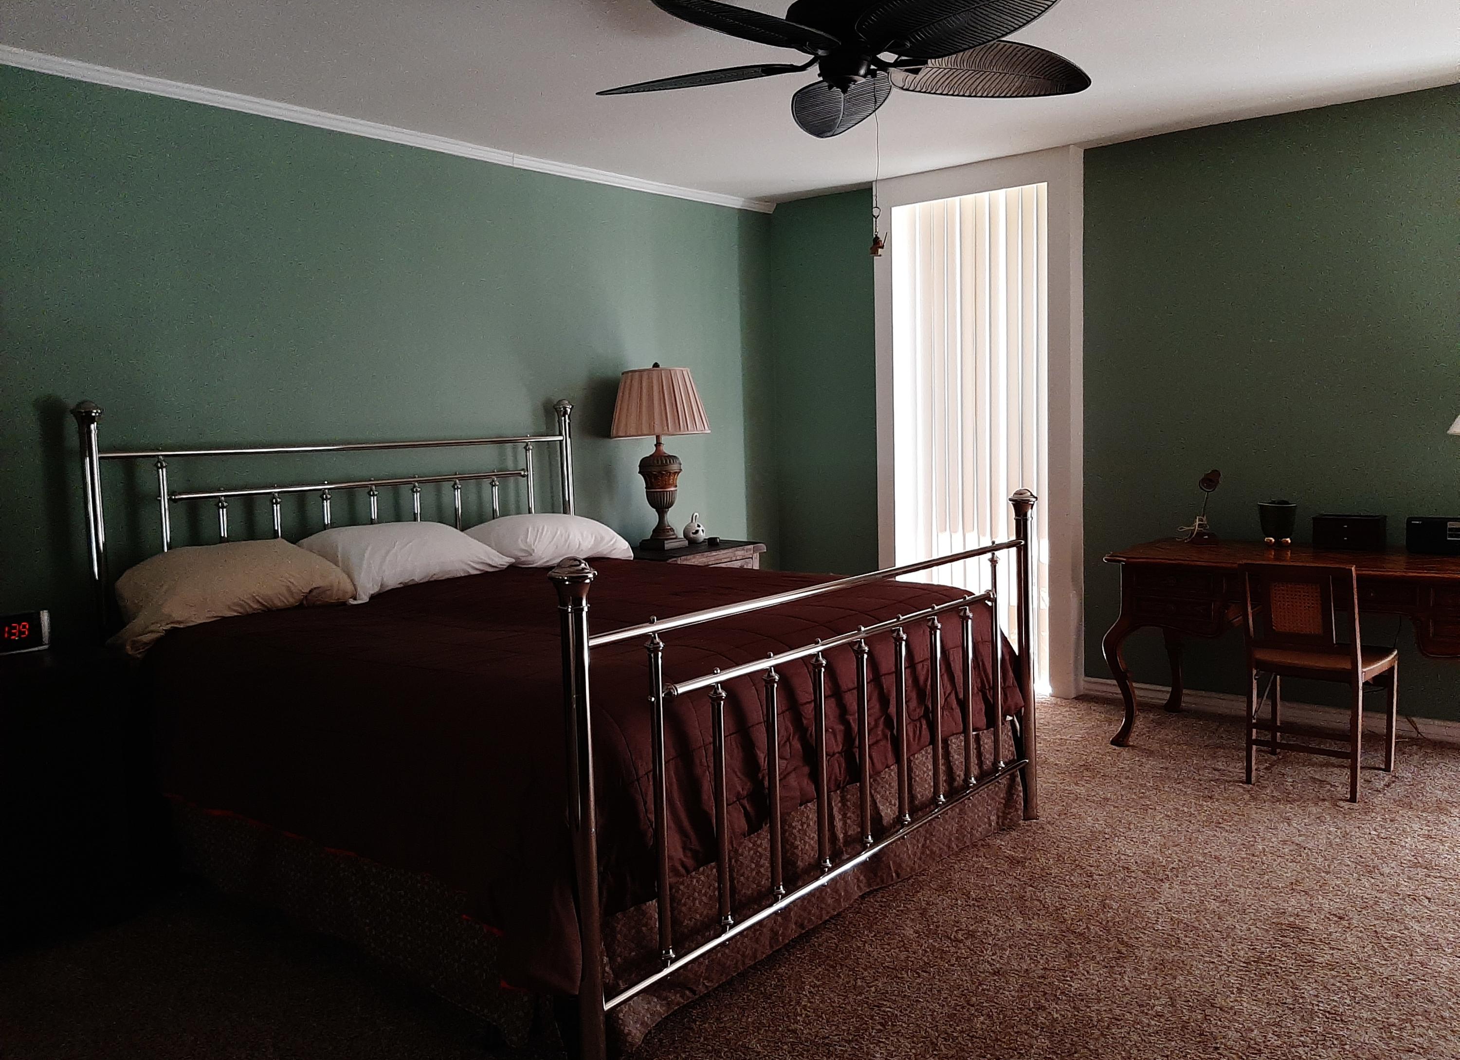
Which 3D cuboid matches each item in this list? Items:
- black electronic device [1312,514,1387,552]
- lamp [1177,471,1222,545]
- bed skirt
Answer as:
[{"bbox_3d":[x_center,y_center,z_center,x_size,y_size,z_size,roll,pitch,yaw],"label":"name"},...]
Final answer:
[{"bbox_3d":[2.451,0.004,4.339,0.230,0.135,0.150,4,8,40],"label":"black electronic device"},{"bbox_3d":[1.982,-0.100,4.629,0.150,0.305,0.140,-5,7,-32],"label":"lamp"},{"bbox_3d":[-0.467,0.797,3.567,2.070,0.350,1.920,4,8,40],"label":"bed skirt"}]

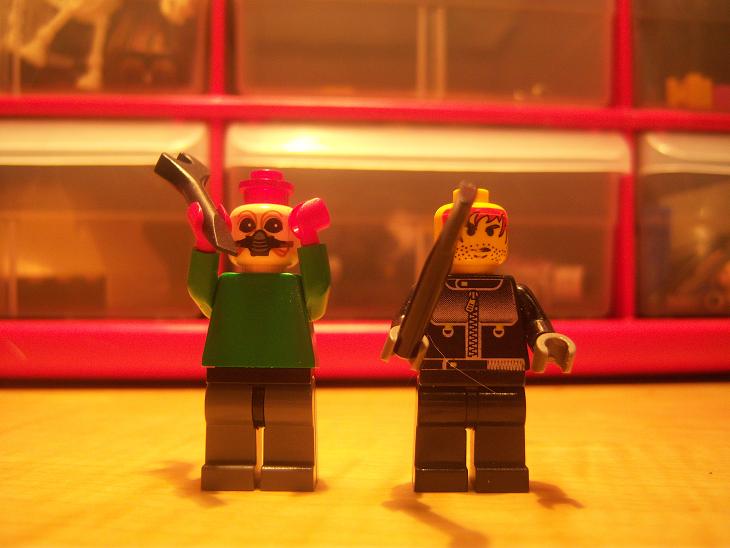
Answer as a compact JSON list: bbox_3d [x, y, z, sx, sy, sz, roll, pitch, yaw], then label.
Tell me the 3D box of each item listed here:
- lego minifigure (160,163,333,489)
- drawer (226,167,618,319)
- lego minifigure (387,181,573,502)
[{"bbox_3d":[-0.016,0.007,0.105,0.023,0.044,0.018,0,-2,-1],"label":"lego minifigure"},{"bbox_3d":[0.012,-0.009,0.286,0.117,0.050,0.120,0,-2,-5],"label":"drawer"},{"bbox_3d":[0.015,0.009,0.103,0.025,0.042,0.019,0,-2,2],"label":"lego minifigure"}]

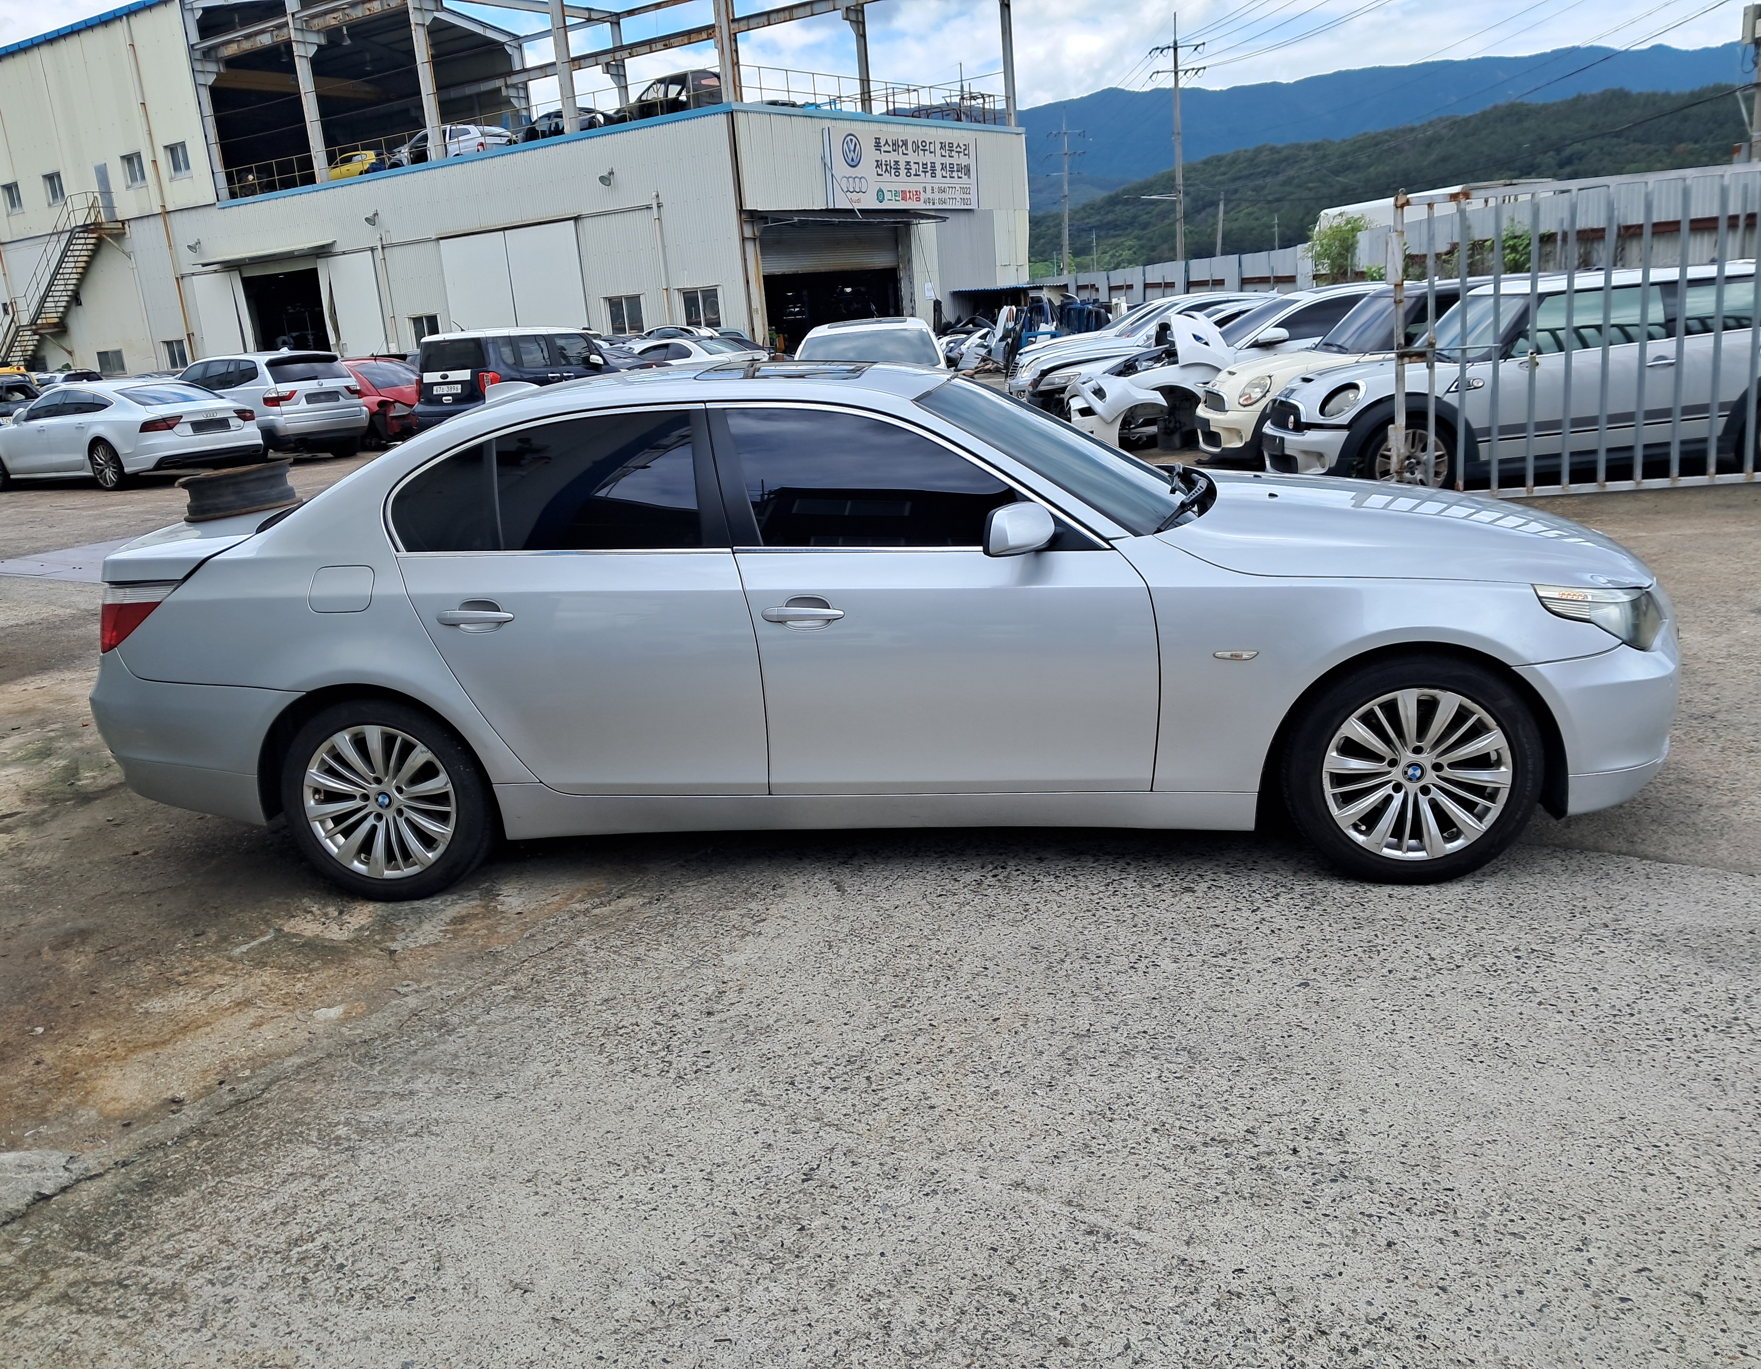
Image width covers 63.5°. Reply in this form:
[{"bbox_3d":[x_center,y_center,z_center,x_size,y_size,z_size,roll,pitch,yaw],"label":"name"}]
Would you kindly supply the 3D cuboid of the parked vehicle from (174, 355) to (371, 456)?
[{"bbox_3d":[-10.378,-4.606,23.510,4.570,1.670,1.853,7,19,38],"label":"parked vehicle"}]

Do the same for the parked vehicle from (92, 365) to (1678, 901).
[{"bbox_3d":[-0.079,-0.332,4.692,4.840,1.468,1.870,-2,15,10],"label":"parked vehicle"}]

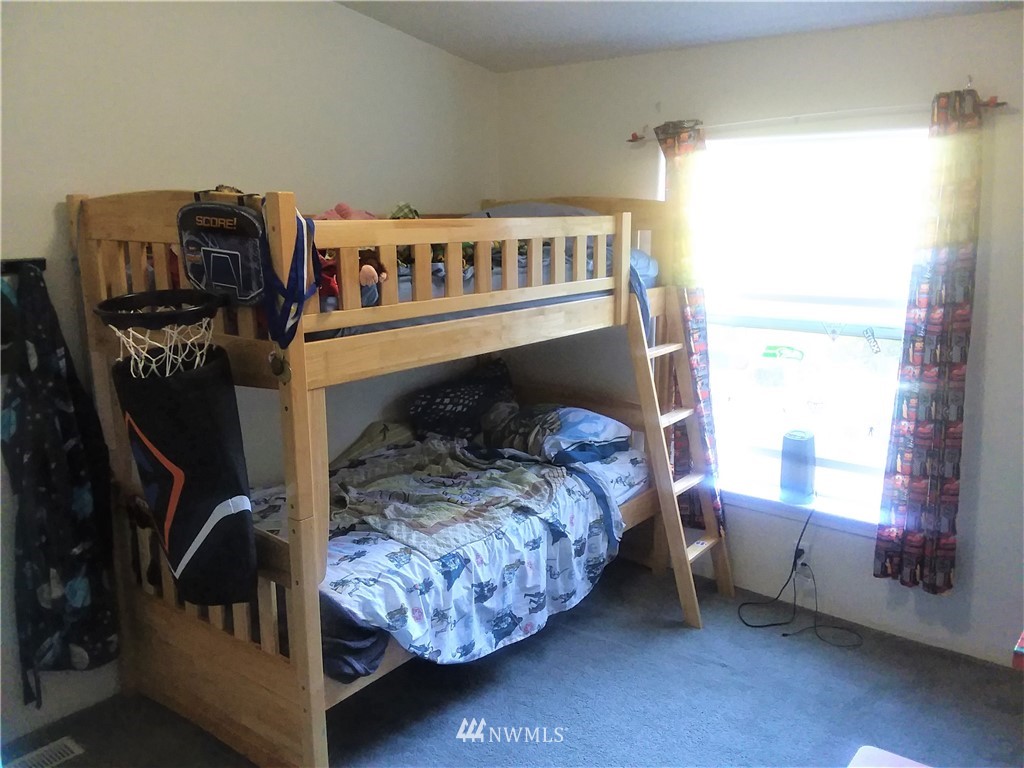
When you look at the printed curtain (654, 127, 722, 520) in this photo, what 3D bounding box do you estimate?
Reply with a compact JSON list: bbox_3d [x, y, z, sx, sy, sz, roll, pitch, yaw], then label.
[{"bbox_3d":[0.789,-0.220,3.485,0.401,1.756,0.130,9,15,36],"label":"printed curtain"}]

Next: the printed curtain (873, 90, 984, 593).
[{"bbox_3d":[1.563,-0.114,2.909,0.271,1.815,0.134,9,15,36],"label":"printed curtain"}]

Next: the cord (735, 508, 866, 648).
[{"bbox_3d":[1.201,0.778,3.274,0.474,0.449,0.285,9,15,36],"label":"cord"}]

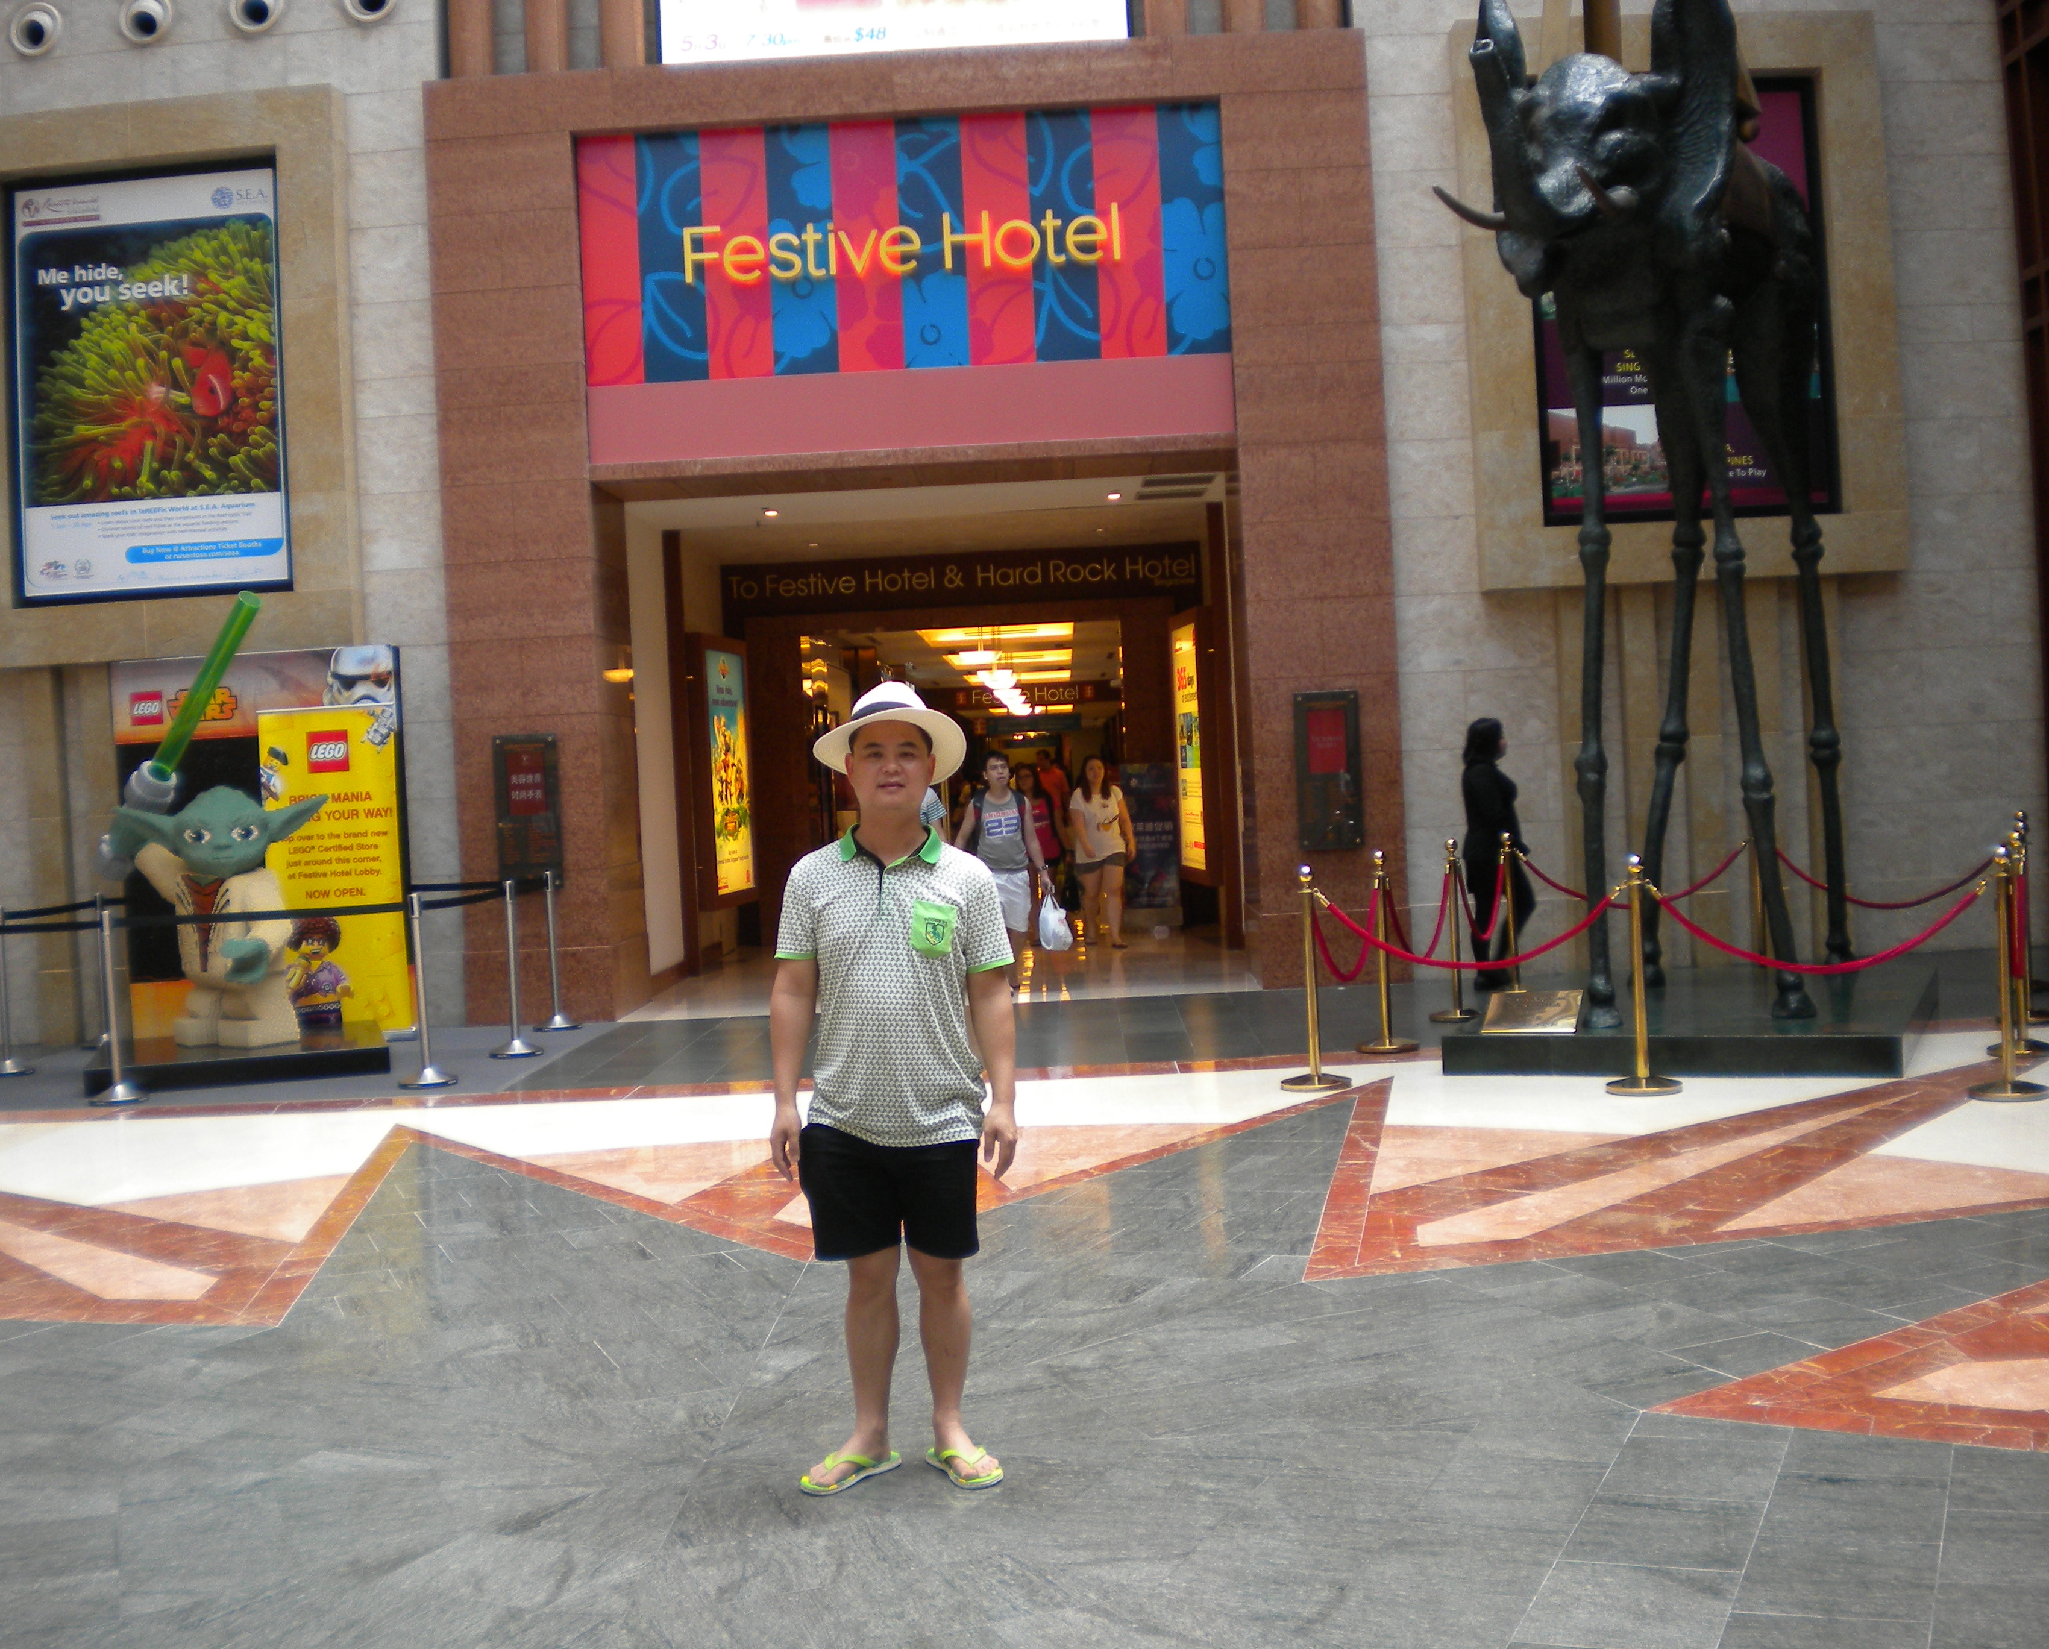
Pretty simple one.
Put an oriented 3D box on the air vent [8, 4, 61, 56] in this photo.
[{"bbox_3d":[-6.507,-5.220,14.607,0.350,0.350,0.170,-3,1,2],"label":"air vent"}]

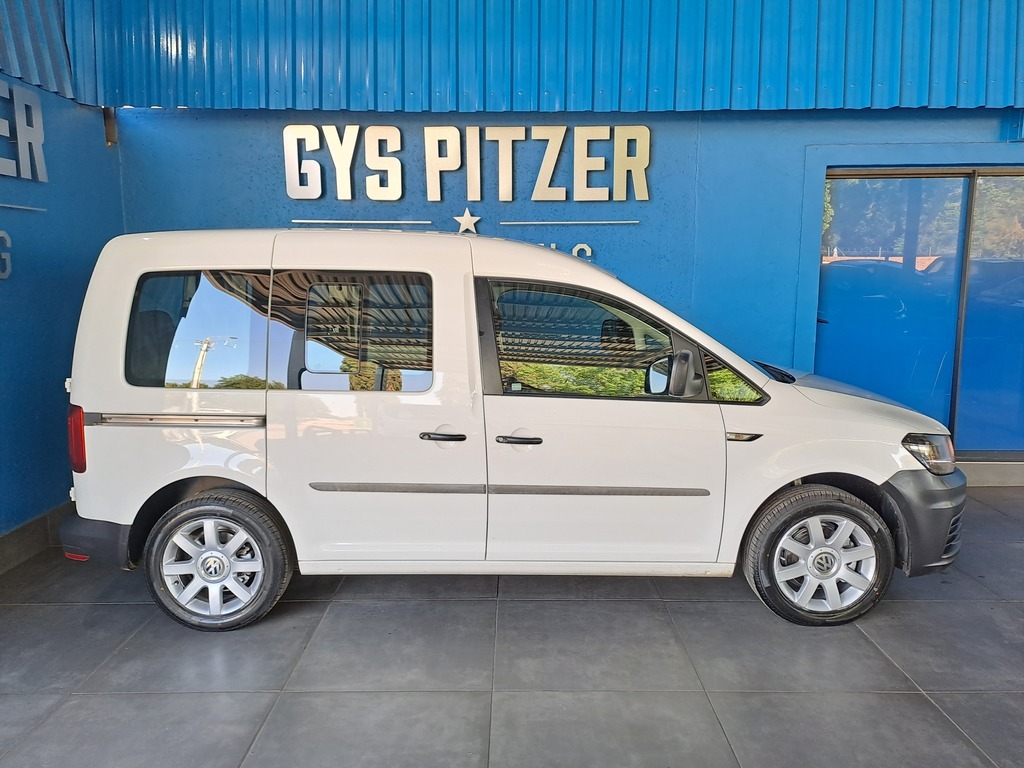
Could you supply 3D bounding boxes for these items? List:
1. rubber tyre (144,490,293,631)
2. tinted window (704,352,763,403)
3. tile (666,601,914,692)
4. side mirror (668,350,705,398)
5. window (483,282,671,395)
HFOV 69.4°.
[{"bbox_3d":[-1.313,0.789,3.329,0.632,0.630,0.205,0,8,0],"label":"rubber tyre"},{"bbox_3d":[0.959,-0.029,3.200,0.255,0.215,0.030,-1,-8,-6],"label":"tinted window"},{"bbox_3d":[1.138,1.107,3.175,0.800,0.010,0.800,0,8,1],"label":"tile"},{"bbox_3d":[0.718,-0.039,3.047,0.130,0.205,0.210,0,8,0],"label":"side mirror"},{"bbox_3d":[0.283,-0.192,3.141,0.775,0.520,0.040,0,0,0],"label":"window"}]

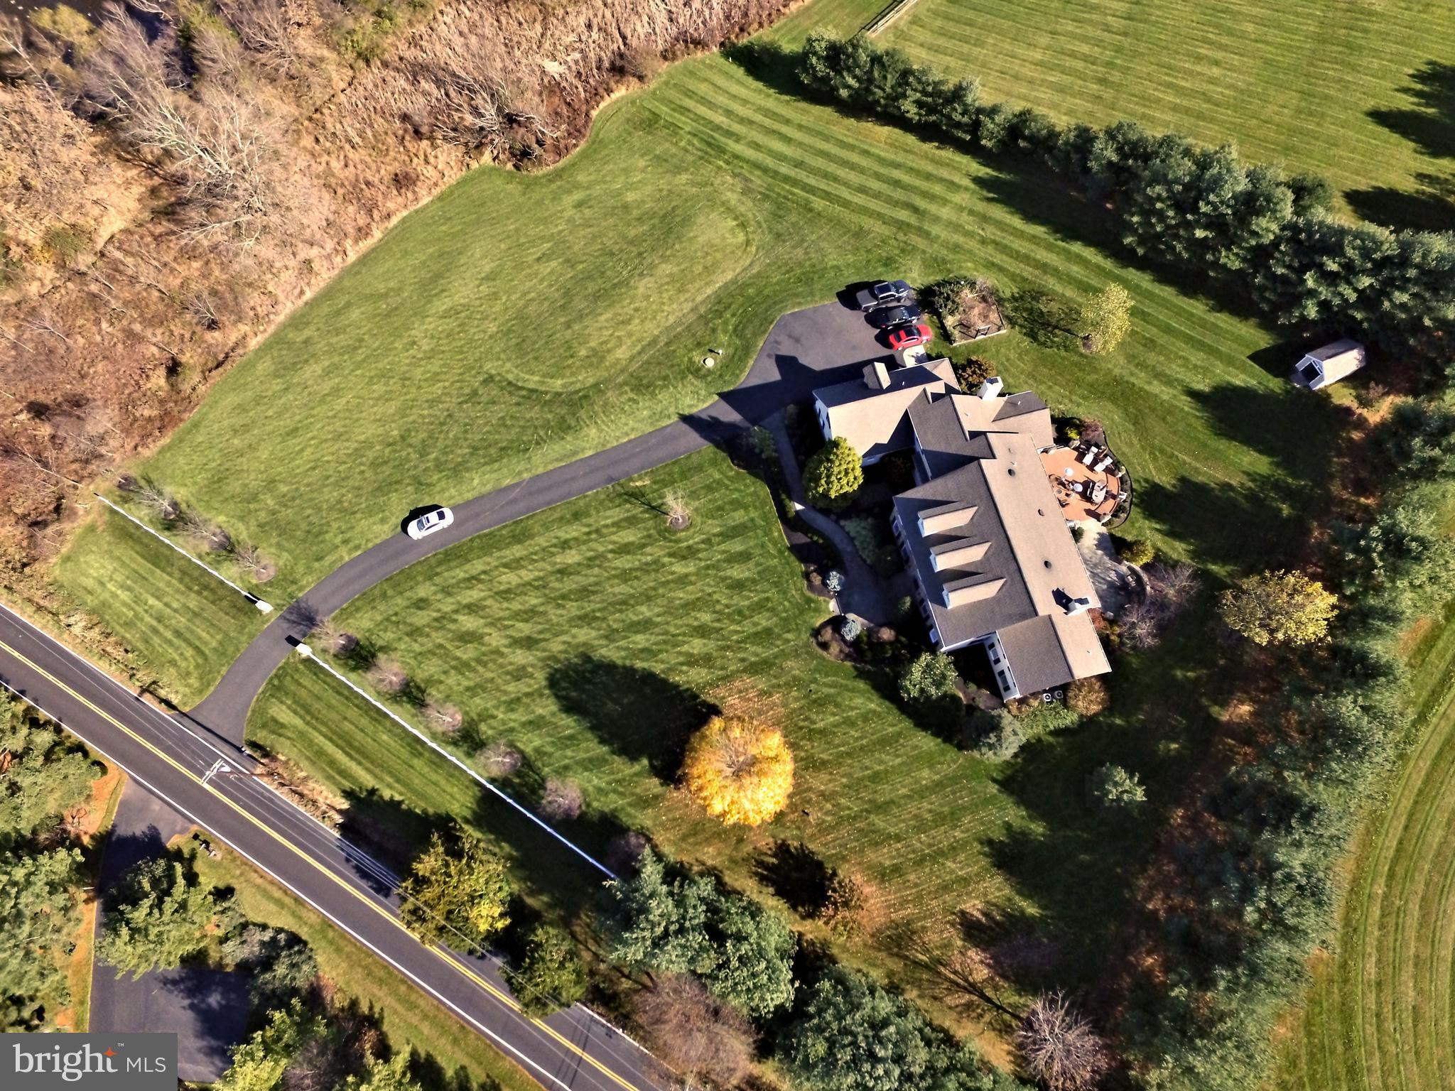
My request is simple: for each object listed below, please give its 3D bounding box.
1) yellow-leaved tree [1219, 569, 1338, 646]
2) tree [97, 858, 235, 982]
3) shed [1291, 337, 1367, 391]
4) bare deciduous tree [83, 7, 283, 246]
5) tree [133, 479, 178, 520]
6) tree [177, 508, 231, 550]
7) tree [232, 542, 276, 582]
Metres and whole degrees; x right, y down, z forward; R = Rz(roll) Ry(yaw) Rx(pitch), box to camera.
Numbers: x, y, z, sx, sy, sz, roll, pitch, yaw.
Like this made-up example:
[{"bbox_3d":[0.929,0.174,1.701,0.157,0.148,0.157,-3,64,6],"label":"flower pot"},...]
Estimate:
[{"bbox_3d":[47.690,5.590,73.660,8.000,9.500,7.400,0,72,1],"label":"yellow-leaved tree"},{"bbox_3d":[-48.047,31.745,71.462,9.400,7.600,9.400,0,70,0],"label":"tree"},{"bbox_3d":[65.907,-19.982,91.374,5.320,3.120,3.400,-22,71,-8],"label":"shed"},{"bbox_3d":[-60.313,-46.164,95.710,15.000,21.000,15.000,-1,72,3],"label":"bare deciduous tree"},{"bbox_3d":[-61.450,-4.830,90.700,4.200,4.500,4.100,0,72,1],"label":"tree"},{"bbox_3d":[-55.040,-1.349,88.483,4.200,4.800,4.200,-1,72,3],"label":"tree"},{"bbox_3d":[-49.640,1.740,88.410,3.900,4.600,3.900,0,72,1],"label":"tree"}]

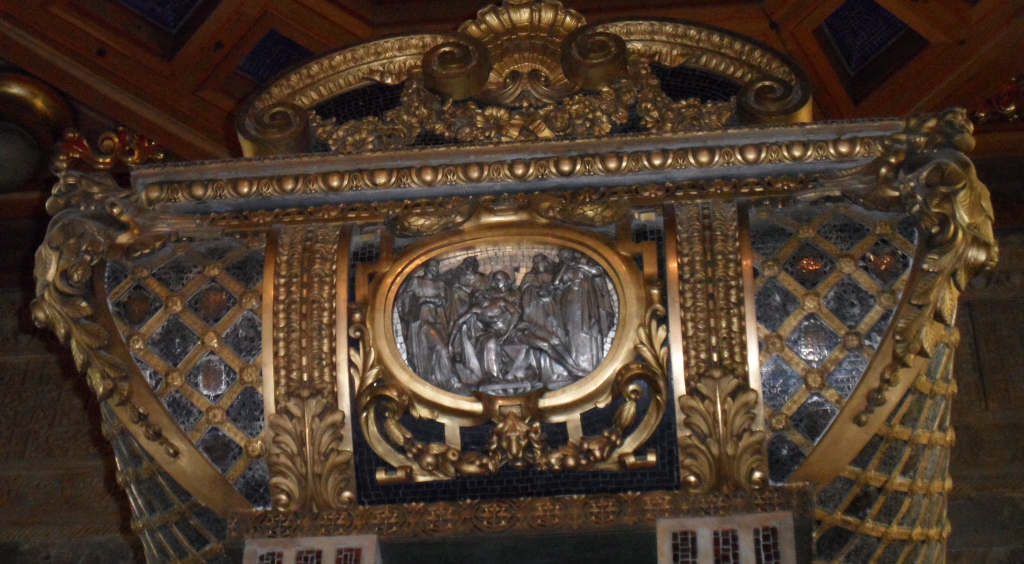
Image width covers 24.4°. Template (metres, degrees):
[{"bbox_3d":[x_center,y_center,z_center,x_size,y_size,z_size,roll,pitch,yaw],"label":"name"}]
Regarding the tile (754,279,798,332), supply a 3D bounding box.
[{"bbox_3d":[0.586,0.052,5.243,0.095,0.118,0.020,-3,-12,6],"label":"tile"}]

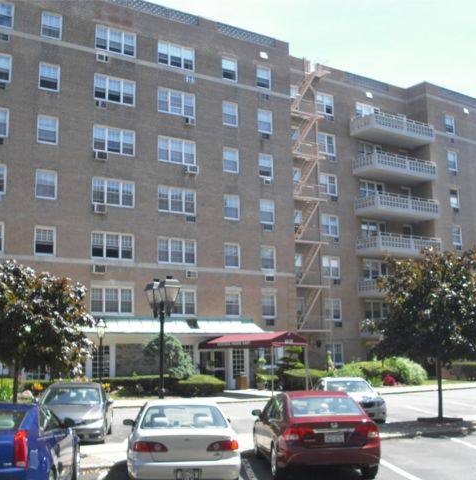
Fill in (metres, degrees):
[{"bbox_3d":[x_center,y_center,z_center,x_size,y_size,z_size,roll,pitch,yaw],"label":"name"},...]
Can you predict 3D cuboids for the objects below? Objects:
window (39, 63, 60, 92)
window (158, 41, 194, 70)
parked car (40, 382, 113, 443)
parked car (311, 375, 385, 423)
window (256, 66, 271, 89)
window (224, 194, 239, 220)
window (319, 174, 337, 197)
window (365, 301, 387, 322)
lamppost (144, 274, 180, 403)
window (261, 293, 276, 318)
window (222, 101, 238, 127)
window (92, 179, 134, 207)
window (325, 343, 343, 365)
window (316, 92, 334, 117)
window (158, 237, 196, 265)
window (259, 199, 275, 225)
[{"bbox_3d":[-9.419,-8.159,35.165,1.010,1.360,0.150,5,-11,-32],"label":"window"},{"bbox_3d":[-3.514,-10.493,40.168,2.379,1.384,0.150,5,-11,-33],"label":"window"},{"bbox_3d":[-4.300,4.486,18.600,1.780,1.440,4.500,0,-10,-8],"label":"parked car"},{"bbox_3d":[3.570,5.273,23.600,1.820,1.460,4.700,0,-10,-6],"label":"parked car"},{"bbox_3d":[1.640,-9.970,43.312,1.032,1.418,0.150,5,-11,-33],"label":"window"},{"bbox_3d":[-0.334,-1.831,39.848,1.041,1.388,0.150,5,-11,-33],"label":"window"},{"bbox_3d":[6.098,-3.750,47.496,1.468,1.384,0.150,5,-11,-33],"label":"window"},{"bbox_3d":[9.459,4.855,47.881,2.044,1.402,0.150,5,-11,-33],"label":"window"},{"bbox_3d":[-1.616,2.639,15.200,0.400,3.726,1.000,5,-11,-33],"label":"lamppost"},{"bbox_3d":[1.828,3.859,41.266,1.061,1.384,0.150,5,-11,-33],"label":"window"},{"bbox_3d":[-0.481,-7.455,41.694,1.063,1.384,0.150,5,-11,-33],"label":"window"},{"bbox_3d":[-6.448,-2.434,36.598,2.347,1.418,0.150,5,-11,-33],"label":"window"},{"bbox_3d":[6.295,7.451,45.647,1.476,1.390,0.150,5,-11,-33],"label":"window"},{"bbox_3d":[6.123,-9.410,48.962,1.502,1.431,0.150,5,-11,-33],"label":"window"},{"bbox_3d":[-3.346,0.627,38.861,2.374,1.431,0.150,5,-11,-33],"label":"window"},{"bbox_3d":[1.764,-1.681,41.957,1.032,1.418,0.150,5,-11,-33],"label":"window"}]

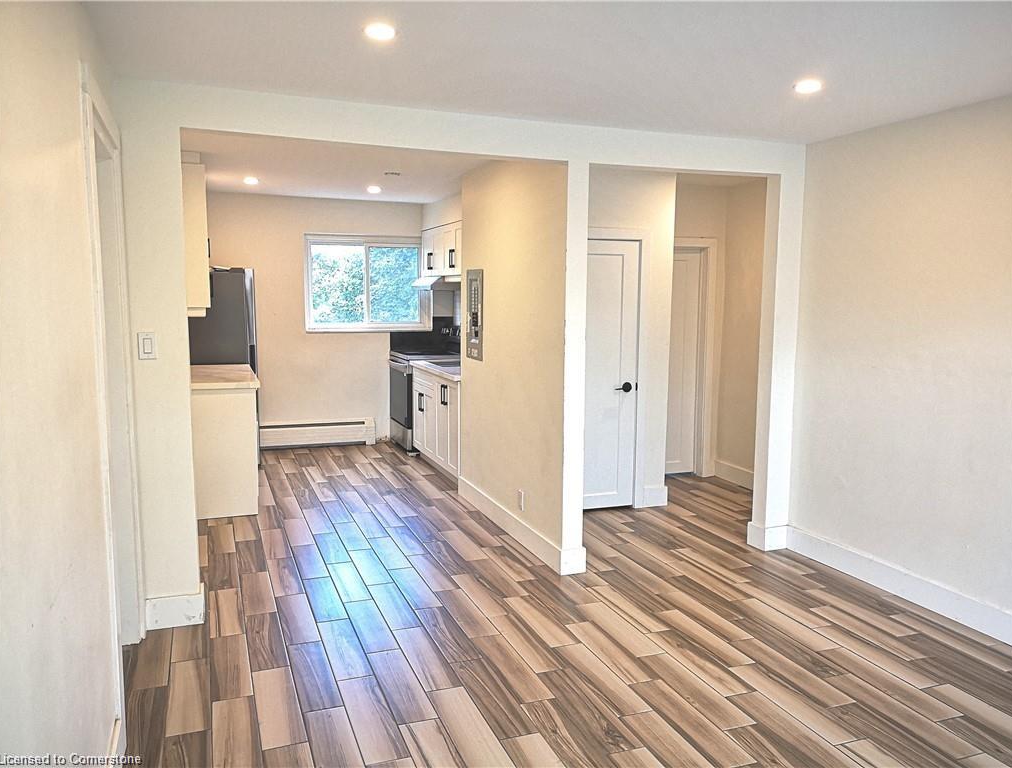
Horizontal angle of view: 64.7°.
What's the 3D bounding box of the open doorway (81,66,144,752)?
[{"bbox_3d":[-1.465,0.130,2.882,0.130,2.100,0.980,-2,7,-20],"label":"open doorway"}]

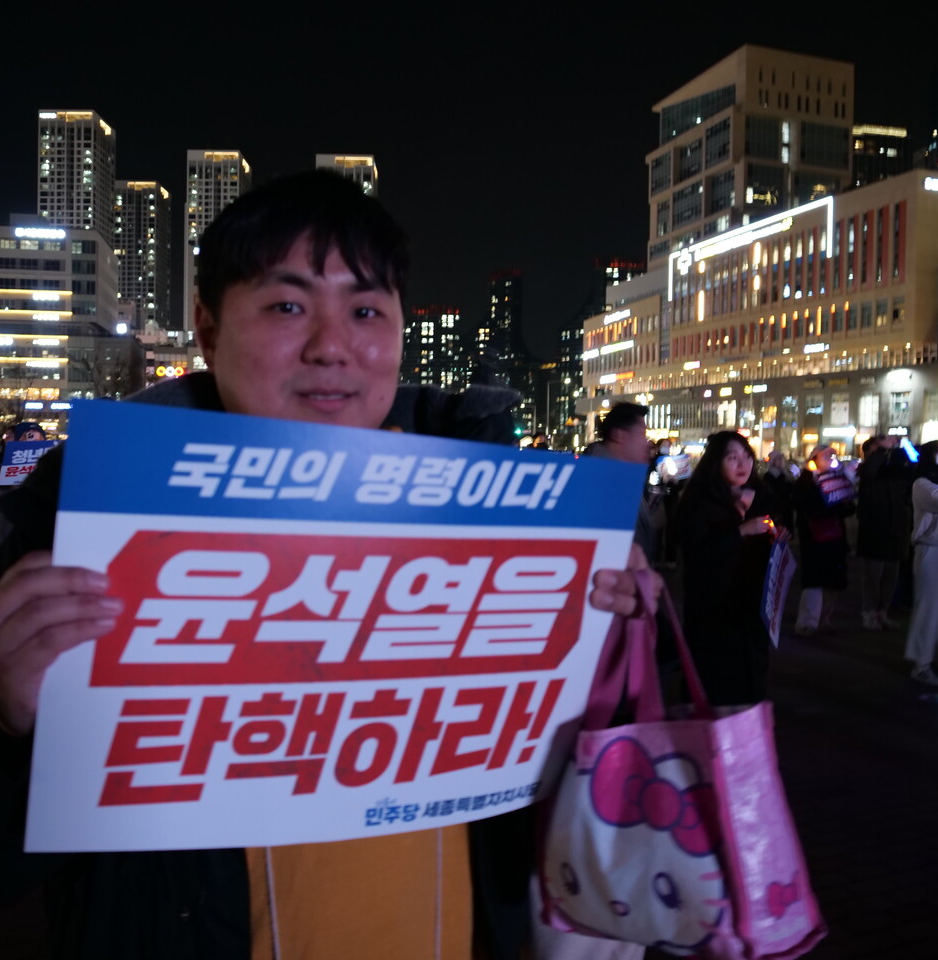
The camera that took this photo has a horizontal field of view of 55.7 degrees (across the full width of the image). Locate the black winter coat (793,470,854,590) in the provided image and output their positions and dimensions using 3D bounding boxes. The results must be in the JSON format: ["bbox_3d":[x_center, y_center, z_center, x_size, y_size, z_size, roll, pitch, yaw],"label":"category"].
[{"bbox_3d":[2.996,0.418,7.507,0.500,1.000,0.420,0,1,-38],"label":"black winter coat"}]

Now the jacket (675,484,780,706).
[{"bbox_3d":[1.213,0.546,4.209,0.500,1.070,0.420,0,1,-35],"label":"jacket"}]

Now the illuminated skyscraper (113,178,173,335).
[{"bbox_3d":[-180.726,-86.276,494.771,23.723,153.899,24.000,1,1,0],"label":"illuminated skyscraper"}]

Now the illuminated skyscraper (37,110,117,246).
[{"bbox_3d":[-170.047,-82.308,387.816,23.576,149.633,24.000,1,1,0],"label":"illuminated skyscraper"}]

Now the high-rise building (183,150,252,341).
[{"bbox_3d":[-113.283,-77.125,406.884,24.095,140.573,24.000,1,1,0],"label":"high-rise building"}]

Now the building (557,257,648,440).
[{"bbox_3d":[30.719,-15.940,149.742,15.000,31.000,23.000,1,1,-23],"label":"building"}]

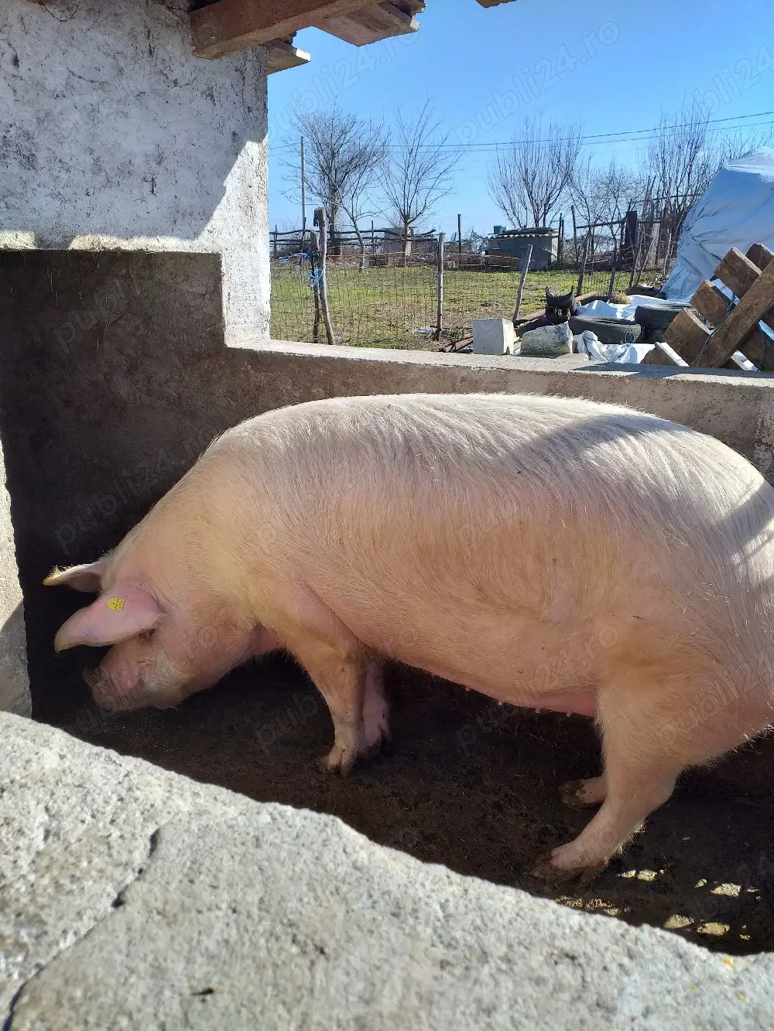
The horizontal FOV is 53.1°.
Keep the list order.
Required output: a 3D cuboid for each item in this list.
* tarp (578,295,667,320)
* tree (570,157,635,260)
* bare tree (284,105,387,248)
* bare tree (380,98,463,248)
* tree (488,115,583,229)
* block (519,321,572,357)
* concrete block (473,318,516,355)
[{"bbox_3d":[2.328,-2.018,7.661,0.891,0.270,1.100,0,19,0],"label":"tarp"},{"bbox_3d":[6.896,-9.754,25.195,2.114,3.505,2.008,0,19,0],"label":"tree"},{"bbox_3d":[-2.001,-12.842,30.475,4.033,6.026,3.831,0,19,0],"label":"bare tree"},{"bbox_3d":[1.339,-12.894,30.458,3.277,6.136,3.113,0,19,0],"label":"bare tree"},{"bbox_3d":[5.270,-11.484,27.771,3.351,5.130,3.184,0,19,0],"label":"tree"},{"bbox_3d":[1.103,-1.238,5.423,0.350,0.237,0.220,5,20,14],"label":"block"},{"bbox_3d":[0.745,-1.255,5.439,0.220,0.257,0.240,8,21,22],"label":"concrete block"}]

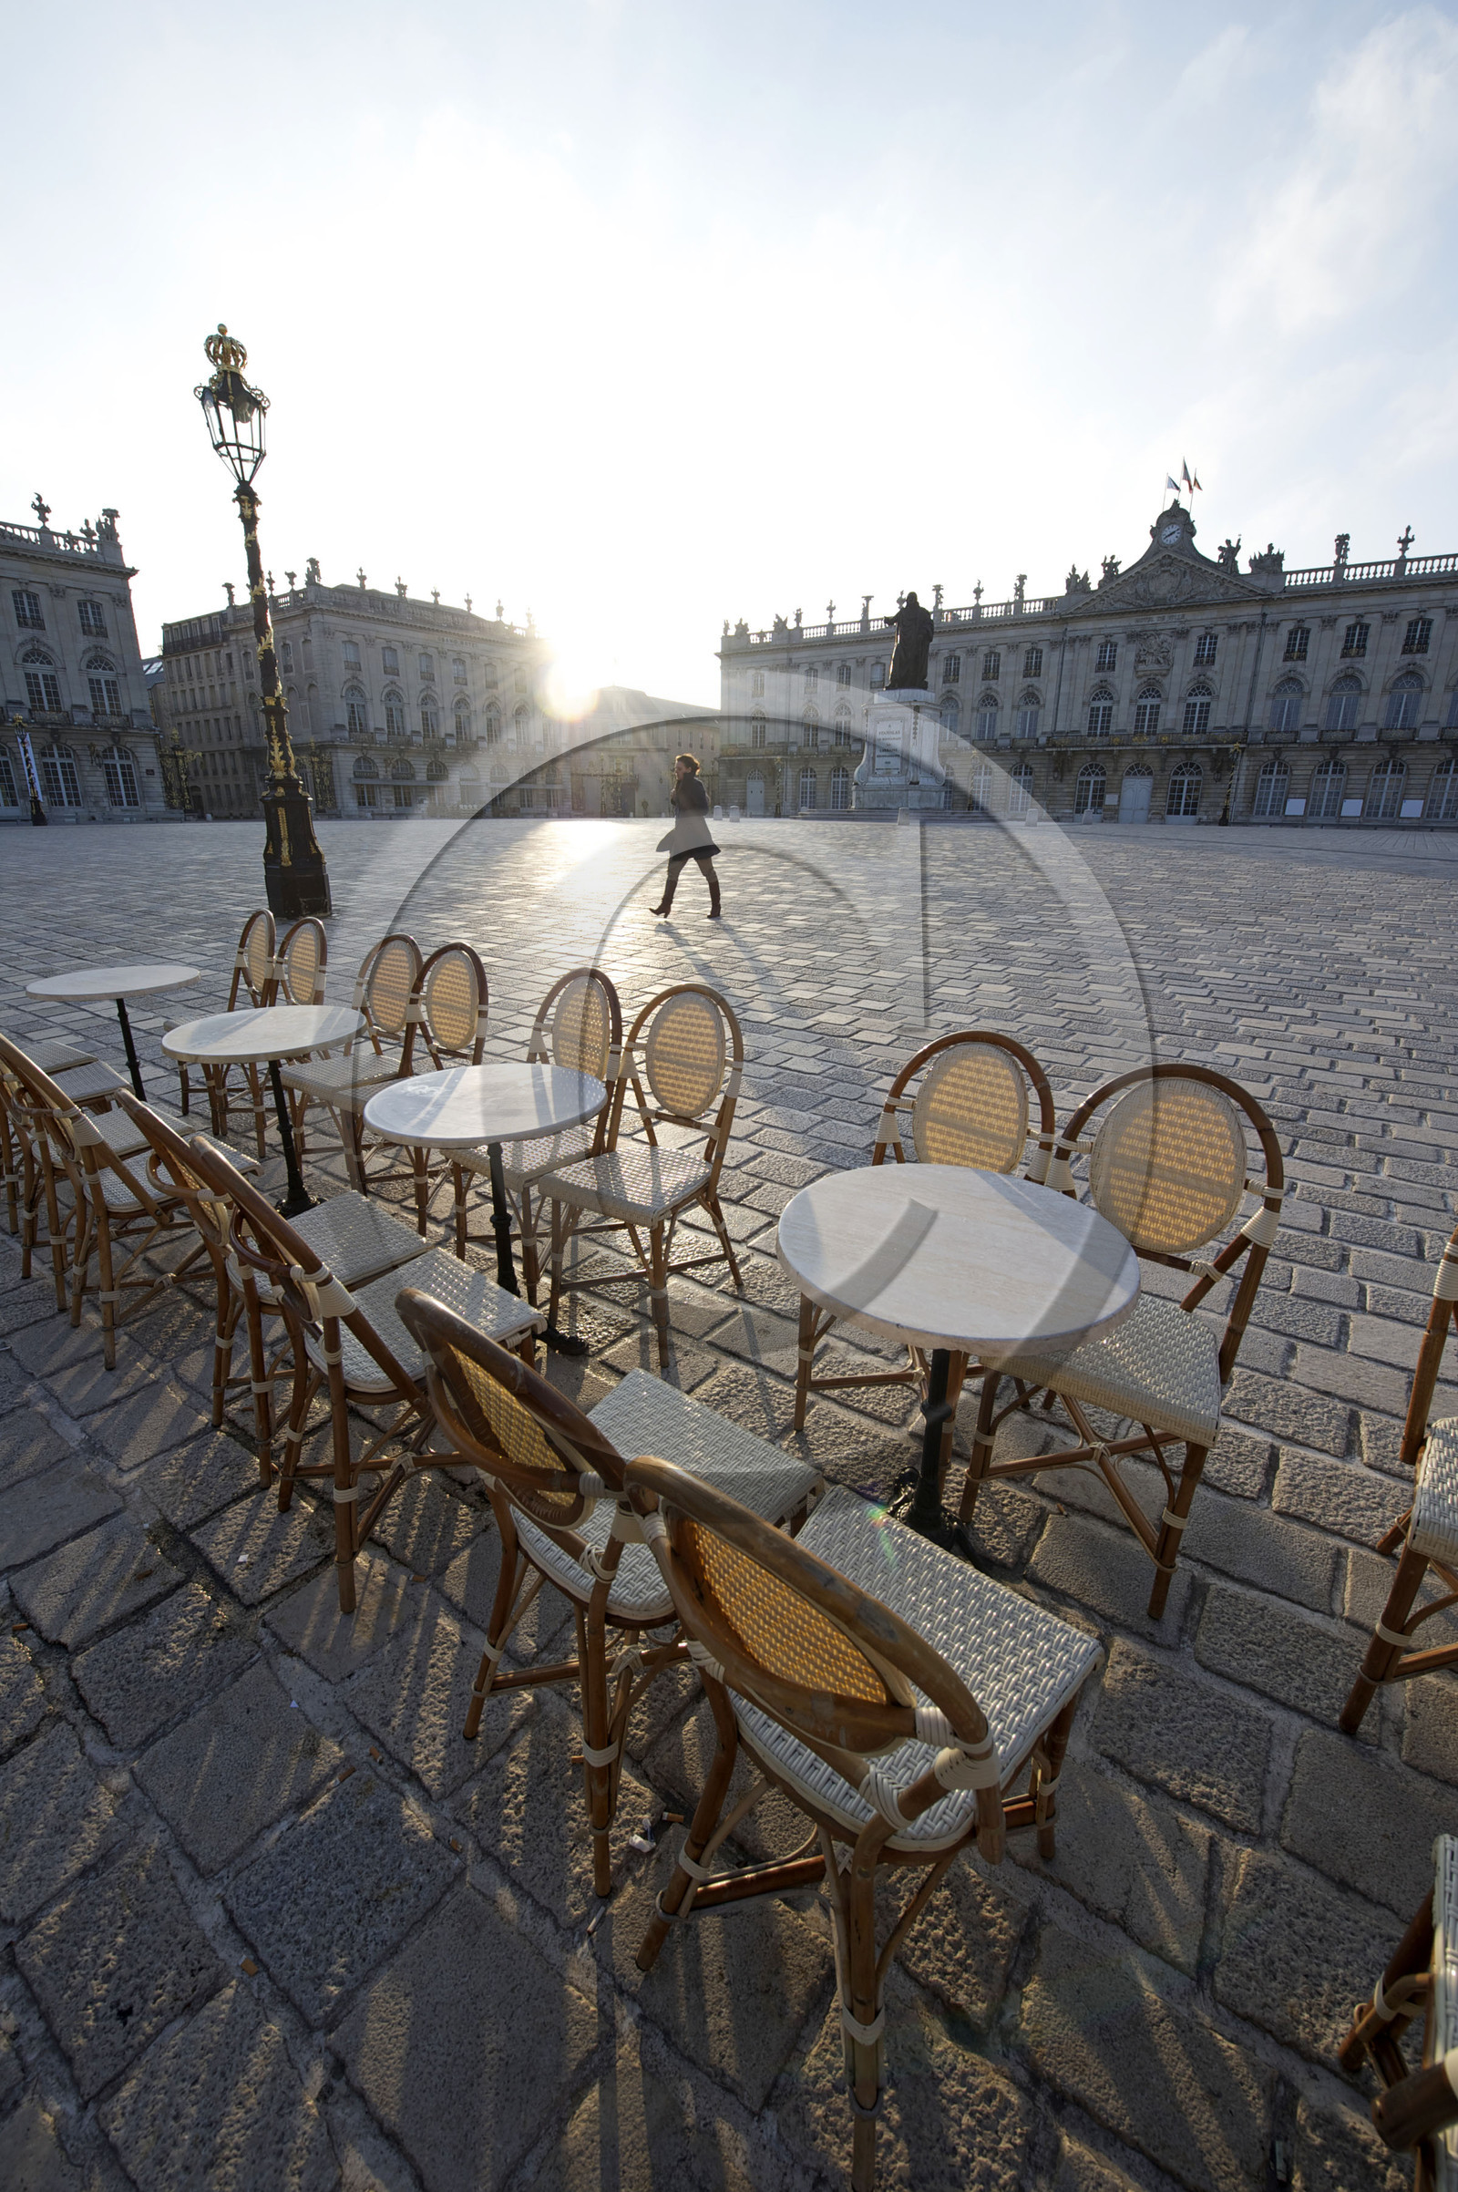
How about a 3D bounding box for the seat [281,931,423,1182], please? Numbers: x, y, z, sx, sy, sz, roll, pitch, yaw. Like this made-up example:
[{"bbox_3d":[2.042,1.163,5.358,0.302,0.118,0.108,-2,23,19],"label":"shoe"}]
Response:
[{"bbox_3d":[-1.391,-0.139,3.259,0.412,0.897,0.498,12,23,31],"label":"seat"}]

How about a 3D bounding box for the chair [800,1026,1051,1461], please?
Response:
[{"bbox_3d":[0.463,0.364,1.992,0.445,0.940,0.530,17,26,39],"label":"chair"}]

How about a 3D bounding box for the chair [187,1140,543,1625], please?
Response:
[{"bbox_3d":[-0.671,0.434,1.642,0.412,0.897,0.498,18,26,41],"label":"chair"}]

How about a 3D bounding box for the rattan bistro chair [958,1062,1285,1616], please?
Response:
[{"bbox_3d":[0.815,0.447,1.756,0.445,0.940,0.530,15,25,36],"label":"rattan bistro chair"}]

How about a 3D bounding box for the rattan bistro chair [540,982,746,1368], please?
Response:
[{"bbox_3d":[-0.211,0.179,2.359,0.412,0.897,0.498,11,22,29],"label":"rattan bistro chair"}]

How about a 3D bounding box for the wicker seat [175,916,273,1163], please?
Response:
[{"bbox_3d":[-2.431,-0.371,4.178,0.460,0.970,0.530,16,25,37],"label":"wicker seat"}]

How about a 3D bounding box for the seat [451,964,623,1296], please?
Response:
[{"bbox_3d":[-0.562,0.101,2.580,0.412,0.897,0.498,15,24,36],"label":"seat"}]

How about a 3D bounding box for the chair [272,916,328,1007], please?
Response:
[{"bbox_3d":[-2.086,-0.283,3.933,0.460,0.970,0.530,16,25,37],"label":"chair"}]

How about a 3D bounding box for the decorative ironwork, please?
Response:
[{"bbox_3d":[-5.787,-5.587,10.608,0.740,6.479,0.740,14,23,34],"label":"decorative ironwork"}]

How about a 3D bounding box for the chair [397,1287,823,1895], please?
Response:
[{"bbox_3d":[-0.174,0.618,1.312,0.445,0.940,0.530,16,26,38],"label":"chair"}]

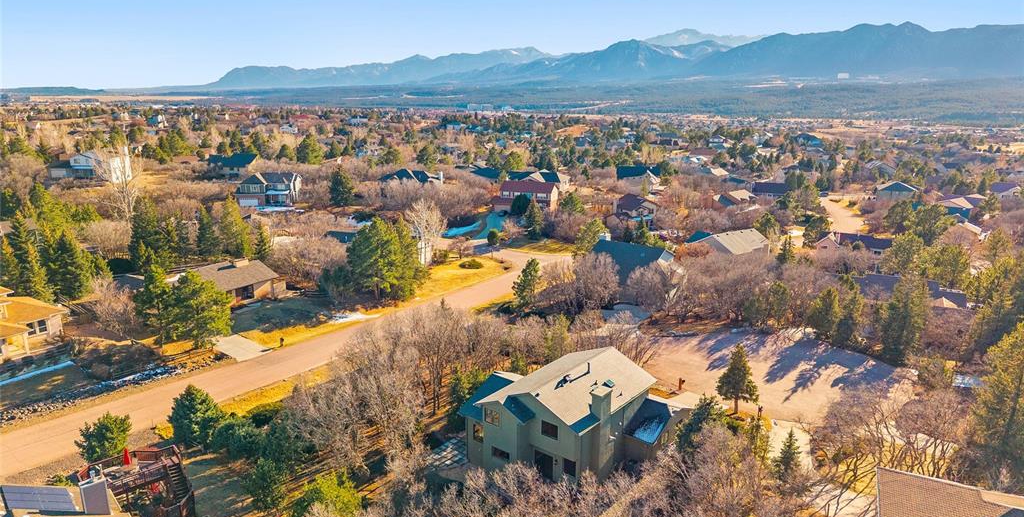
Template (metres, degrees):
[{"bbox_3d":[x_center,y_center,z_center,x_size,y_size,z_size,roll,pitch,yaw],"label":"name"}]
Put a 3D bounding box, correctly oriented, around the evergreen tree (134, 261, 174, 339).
[{"bbox_3d":[-43.990,5.303,86.334,4.440,10.420,4.440,0,14,0],"label":"evergreen tree"}]

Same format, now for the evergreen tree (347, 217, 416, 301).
[{"bbox_3d":[-19.594,0.045,104.300,9.980,12.170,9.980,0,14,0],"label":"evergreen tree"}]

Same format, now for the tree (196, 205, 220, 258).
[{"bbox_3d":[-56.066,-4.858,129.952,4.250,9.620,4.250,0,14,0],"label":"tree"}]

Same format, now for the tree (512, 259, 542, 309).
[{"bbox_3d":[2.150,3.720,104.220,4.000,7.400,4.000,0,14,1],"label":"tree"}]

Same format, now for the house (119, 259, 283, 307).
[{"bbox_3d":[-43.400,3.640,98.970,11.500,5.100,18.500,9,16,34],"label":"house"}]

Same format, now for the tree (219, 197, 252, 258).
[{"bbox_3d":[-47.900,-5.250,124.190,5.800,10.940,5.800,-5,14,-21],"label":"tree"}]

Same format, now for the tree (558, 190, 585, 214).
[{"bbox_3d":[14.910,-14.440,178.550,6.300,5.880,6.300,1,14,5],"label":"tree"}]

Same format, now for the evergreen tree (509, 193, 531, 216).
[{"bbox_3d":[2.130,-13.470,176.850,5.360,5.240,5.360,0,14,0],"label":"evergreen tree"}]

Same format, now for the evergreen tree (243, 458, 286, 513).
[{"bbox_3d":[-18.686,16.950,53.279,3.180,4.350,3.180,0,14,0],"label":"evergreen tree"}]

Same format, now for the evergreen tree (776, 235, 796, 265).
[{"bbox_3d":[46.180,-1.370,119.980,3.300,5.150,3.300,5,14,21],"label":"evergreen tree"}]

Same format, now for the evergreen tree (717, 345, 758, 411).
[{"bbox_3d":[22.330,11.910,70.010,4.140,7.270,4.140,0,14,0],"label":"evergreen tree"}]

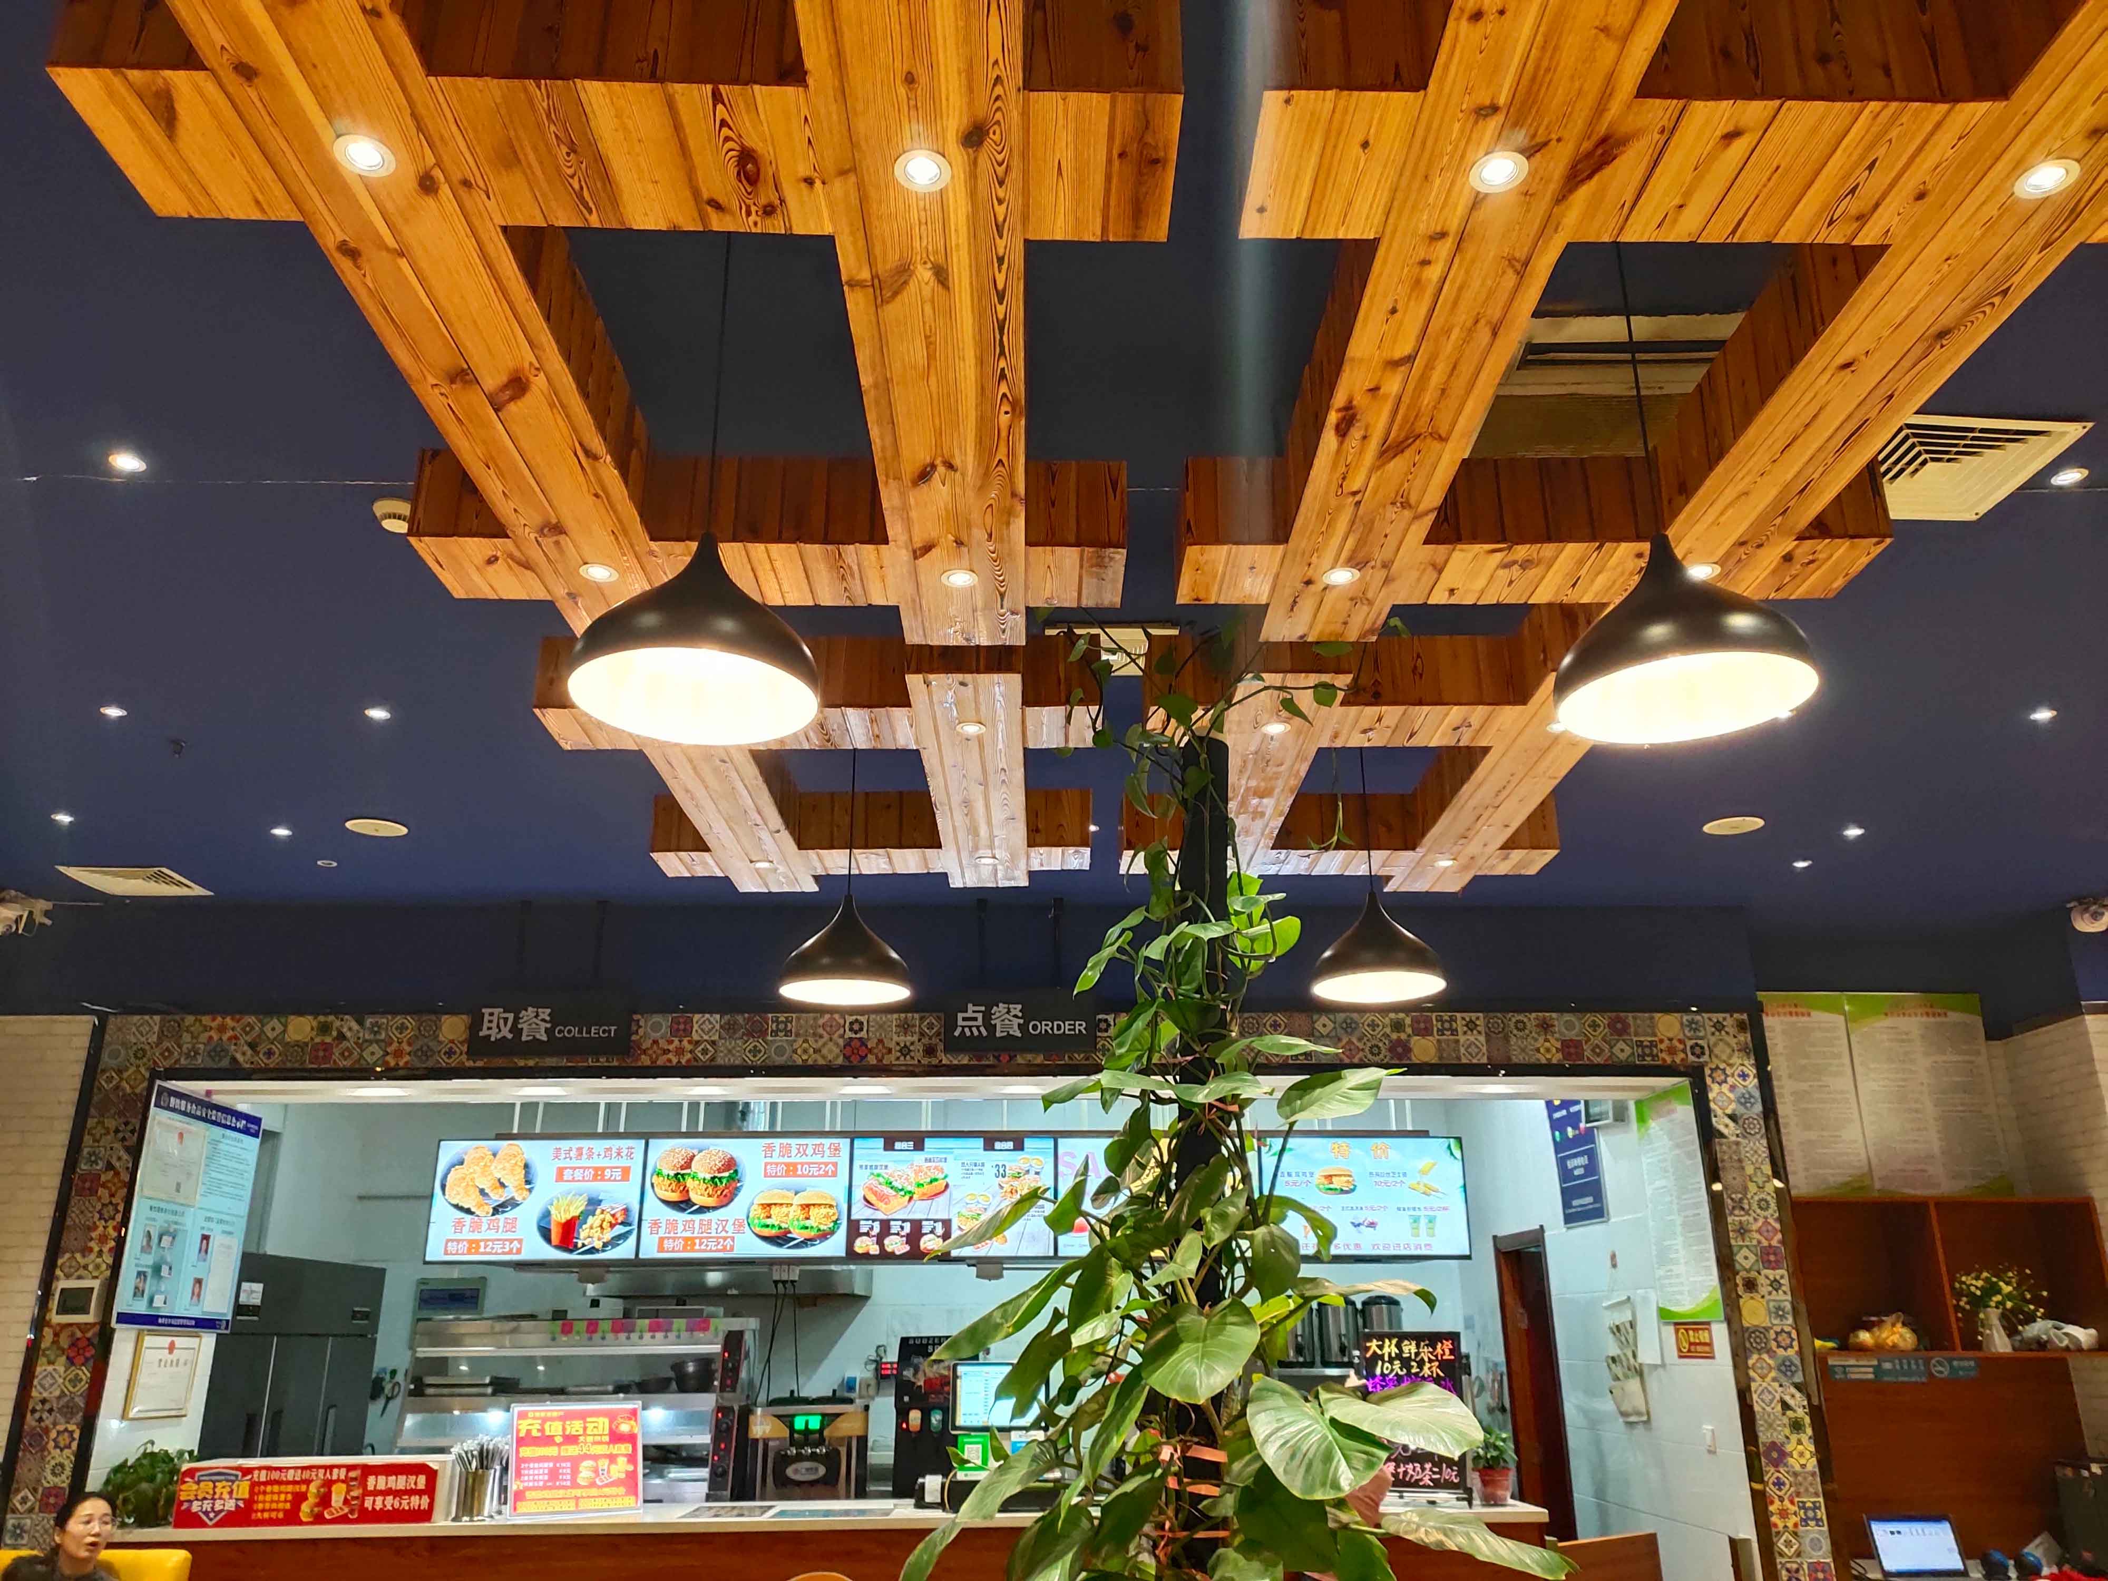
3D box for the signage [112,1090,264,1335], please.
[{"bbox_3d":[-3.478,1.710,5.672,0.020,0.890,0.800,0,-20,0],"label":"signage"}]

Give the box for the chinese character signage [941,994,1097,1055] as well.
[{"bbox_3d":[-0.136,0.917,5.594,0.605,0.255,0.050,0,-21,-1],"label":"chinese character signage"}]

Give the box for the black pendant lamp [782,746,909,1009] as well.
[{"bbox_3d":[-0.556,0.160,3.873,0.355,0.815,0.355,0,-21,-1],"label":"black pendant lamp"}]

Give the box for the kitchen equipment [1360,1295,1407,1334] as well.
[{"bbox_3d":[1.940,3.199,8.270,0.260,0.390,0.270,0,-20,0],"label":"kitchen equipment"}]

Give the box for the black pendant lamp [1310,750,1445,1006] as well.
[{"bbox_3d":[0.927,0.211,4.091,0.370,0.745,0.370,0,-20,0],"label":"black pendant lamp"}]

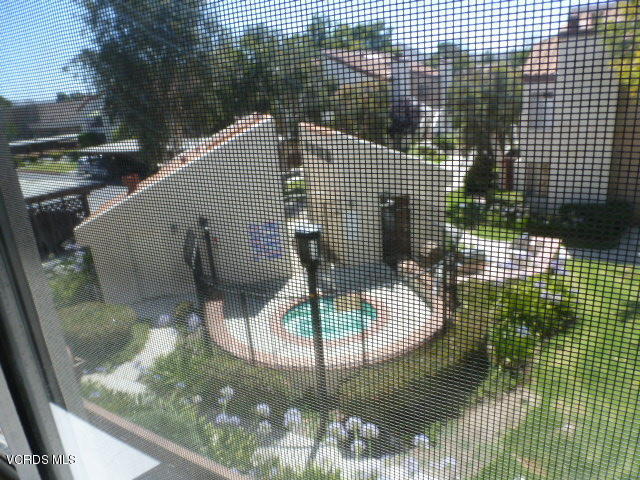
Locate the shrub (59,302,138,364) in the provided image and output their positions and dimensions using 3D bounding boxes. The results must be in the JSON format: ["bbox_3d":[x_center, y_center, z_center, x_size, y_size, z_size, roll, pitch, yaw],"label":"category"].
[{"bbox_3d":[-5.080,2.050,10.150,1.700,0.880,1.750,-15,20,-28],"label":"shrub"}]

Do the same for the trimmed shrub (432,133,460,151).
[{"bbox_3d":[10.591,-8.247,37.149,2.250,1.380,2.100,0,18,16],"label":"trimmed shrub"}]

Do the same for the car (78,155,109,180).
[{"bbox_3d":[-18.360,-5.951,36.173,1.850,1.600,4.600,-15,20,-29],"label":"car"}]

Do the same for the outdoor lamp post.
[{"bbox_3d":[-0.050,1.375,7.200,0.400,3.410,0.400,-6,17,-1],"label":"outdoor lamp post"}]

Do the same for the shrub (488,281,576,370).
[{"bbox_3d":[4.130,1.560,8.720,1.600,1.250,1.700,4,19,26],"label":"shrub"}]

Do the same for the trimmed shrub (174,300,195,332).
[{"bbox_3d":[-3.220,1.800,10.550,0.480,0.720,0.480,-11,18,-18],"label":"trimmed shrub"}]

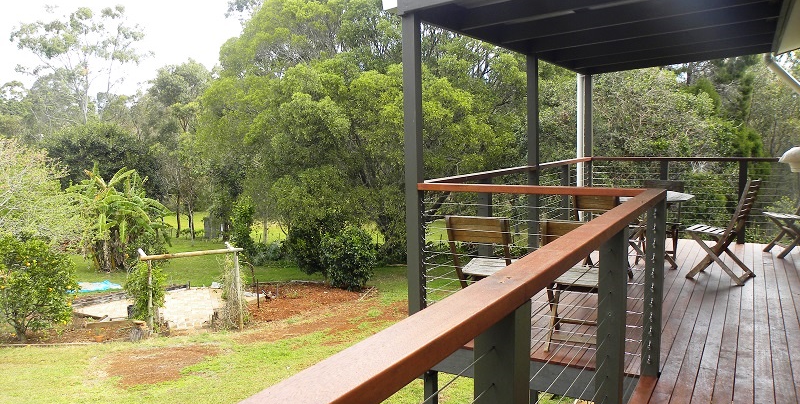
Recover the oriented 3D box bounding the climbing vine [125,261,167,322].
[{"bbox_3d":[-6.226,2.214,14.700,0.980,1.550,0.880,-4,6,-23],"label":"climbing vine"}]

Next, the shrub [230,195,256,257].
[{"bbox_3d":[-6.902,1.080,26.500,1.200,2.750,1.150,-3,6,-15],"label":"shrub"}]

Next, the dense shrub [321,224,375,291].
[{"bbox_3d":[-1.714,1.847,20.000,1.850,2.150,1.800,-2,6,-5],"label":"dense shrub"}]

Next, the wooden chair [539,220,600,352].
[{"bbox_3d":[1.195,0.496,3.789,0.450,0.860,0.550,2,6,25],"label":"wooden chair"}]

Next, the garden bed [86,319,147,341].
[{"bbox_3d":[-6.363,2.837,13.519,1.280,0.250,0.700,-3,6,-18],"label":"garden bed"}]

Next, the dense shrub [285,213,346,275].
[{"bbox_3d":[-2.988,1.592,21.500,2.200,2.300,2.100,-2,6,-8],"label":"dense shrub"}]

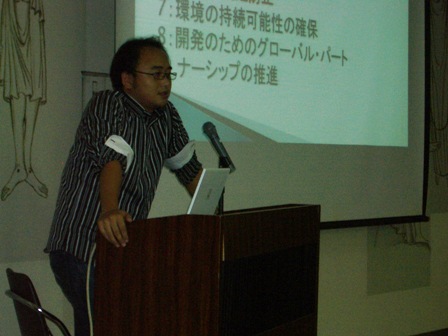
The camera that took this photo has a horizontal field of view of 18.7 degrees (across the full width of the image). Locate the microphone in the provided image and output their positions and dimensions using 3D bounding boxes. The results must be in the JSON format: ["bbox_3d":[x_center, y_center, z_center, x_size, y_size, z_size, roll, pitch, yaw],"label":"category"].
[{"bbox_3d":[-0.016,-0.077,5.100,0.049,0.220,0.049,-28,-12,0],"label":"microphone"}]

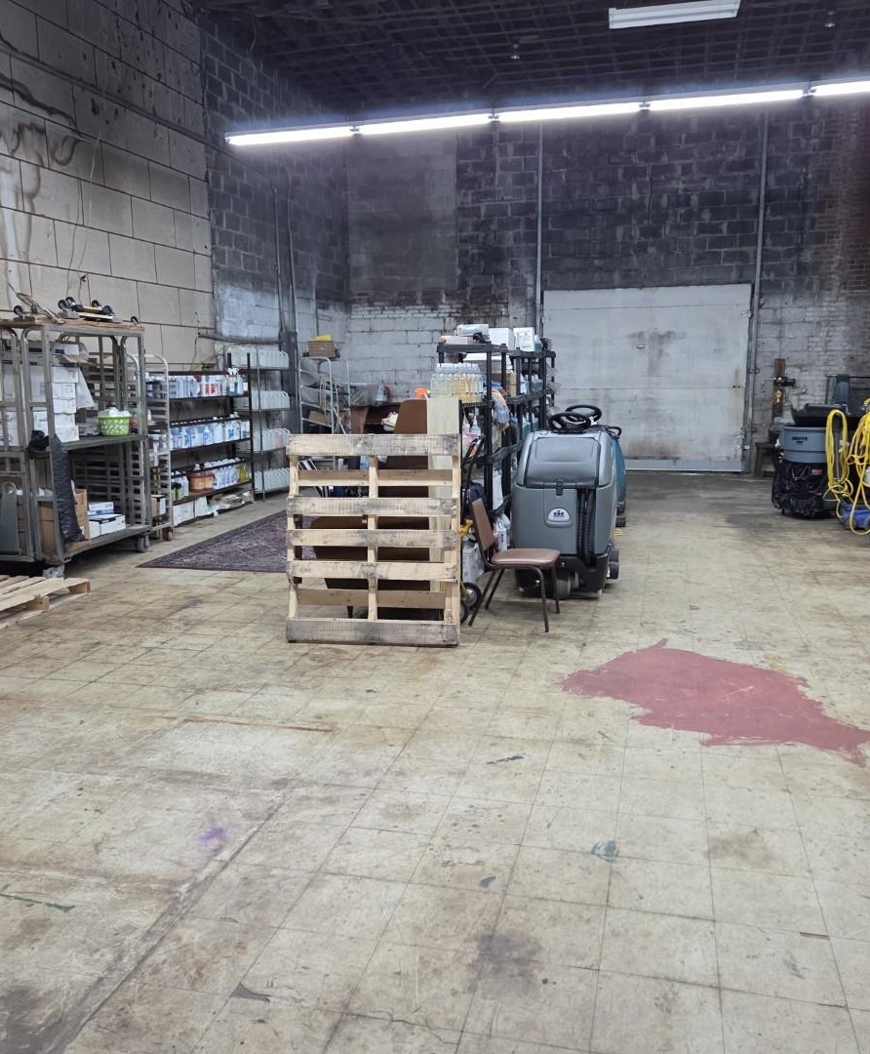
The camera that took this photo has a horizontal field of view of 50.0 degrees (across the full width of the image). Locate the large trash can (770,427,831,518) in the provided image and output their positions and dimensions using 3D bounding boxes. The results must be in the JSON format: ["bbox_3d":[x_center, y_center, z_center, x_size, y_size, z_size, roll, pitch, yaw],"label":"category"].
[{"bbox_3d":[3.995,-0.592,9.916,0.640,0.930,0.640,4,11,25],"label":"large trash can"}]

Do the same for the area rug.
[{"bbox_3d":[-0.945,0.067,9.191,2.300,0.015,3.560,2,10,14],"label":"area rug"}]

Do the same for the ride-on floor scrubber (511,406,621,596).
[{"bbox_3d":[1.008,-0.231,6.956,0.700,1.250,1.250,2,10,14],"label":"ride-on floor scrubber"}]

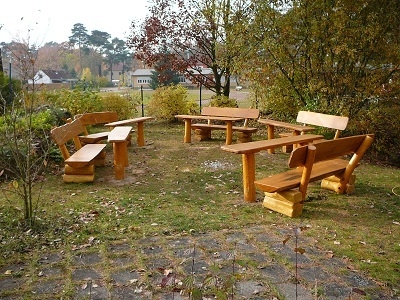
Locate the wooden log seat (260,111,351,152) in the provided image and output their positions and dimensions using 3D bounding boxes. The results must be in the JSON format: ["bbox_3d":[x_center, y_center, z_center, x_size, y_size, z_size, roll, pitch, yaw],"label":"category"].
[{"bbox_3d":[2.144,-0.303,8.531,1.295,0.866,1.942,-4,10,-19],"label":"wooden log seat"}]

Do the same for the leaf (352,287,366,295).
[{"bbox_3d":[1.214,1.077,3.083,0.050,0.020,0.109,-7,12,-36],"label":"leaf"}]

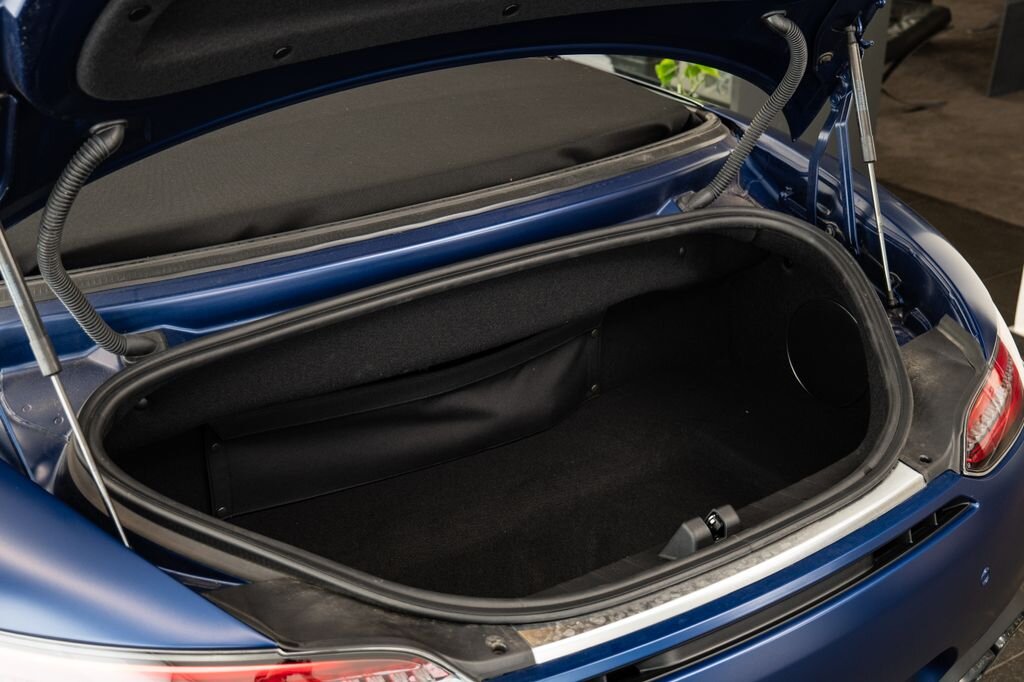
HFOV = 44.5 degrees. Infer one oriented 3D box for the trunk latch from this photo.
[{"bbox_3d":[0.230,0.226,1.470,0.105,0.045,0.044,-17,31,-30],"label":"trunk latch"}]

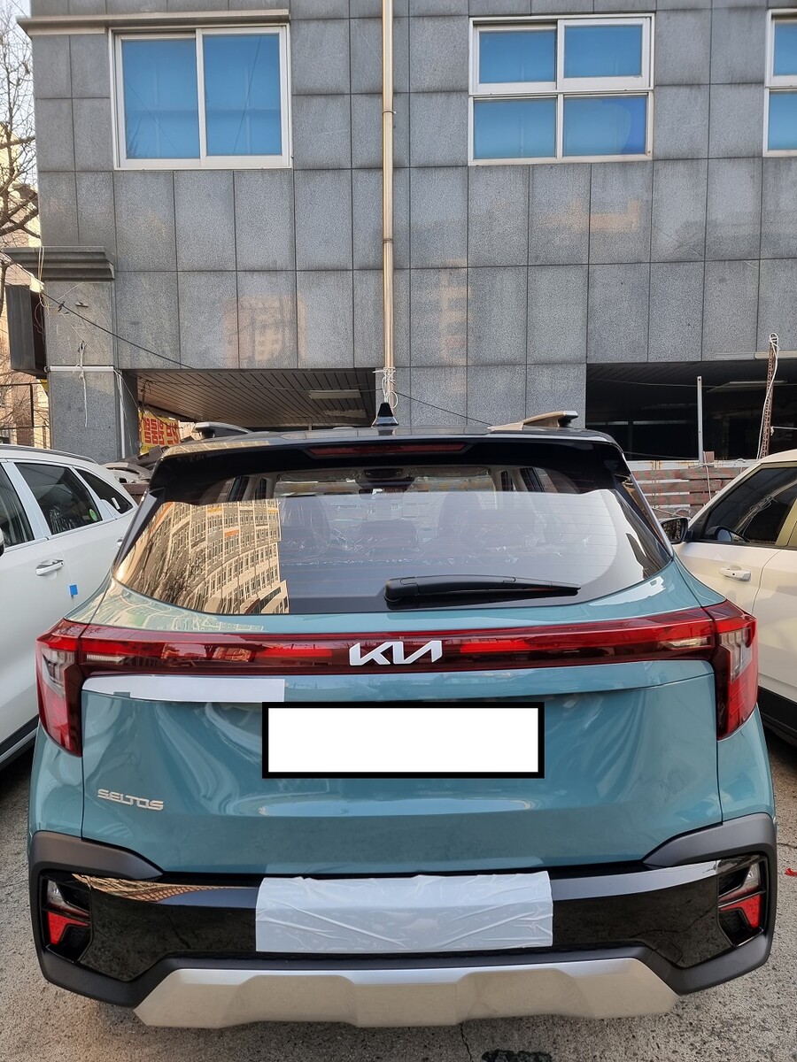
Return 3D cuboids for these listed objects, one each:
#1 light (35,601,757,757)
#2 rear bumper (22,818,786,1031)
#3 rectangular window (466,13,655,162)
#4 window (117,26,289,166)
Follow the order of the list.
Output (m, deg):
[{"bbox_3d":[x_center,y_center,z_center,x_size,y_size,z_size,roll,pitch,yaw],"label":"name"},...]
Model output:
[{"bbox_3d":[-0.001,0.326,1.688,1.670,0.280,0.260,-2,5,0],"label":"light"},{"bbox_3d":[0.020,0.881,1.764,1.780,0.370,0.440,-2,5,0],"label":"rear bumper"},{"bbox_3d":[1.625,-4.402,7.377,1.828,1.398,0.120,0,5,1],"label":"rectangular window"},{"bbox_3d":[-1.983,-4.363,7.447,1.807,1.382,0.120,0,5,1],"label":"window"}]

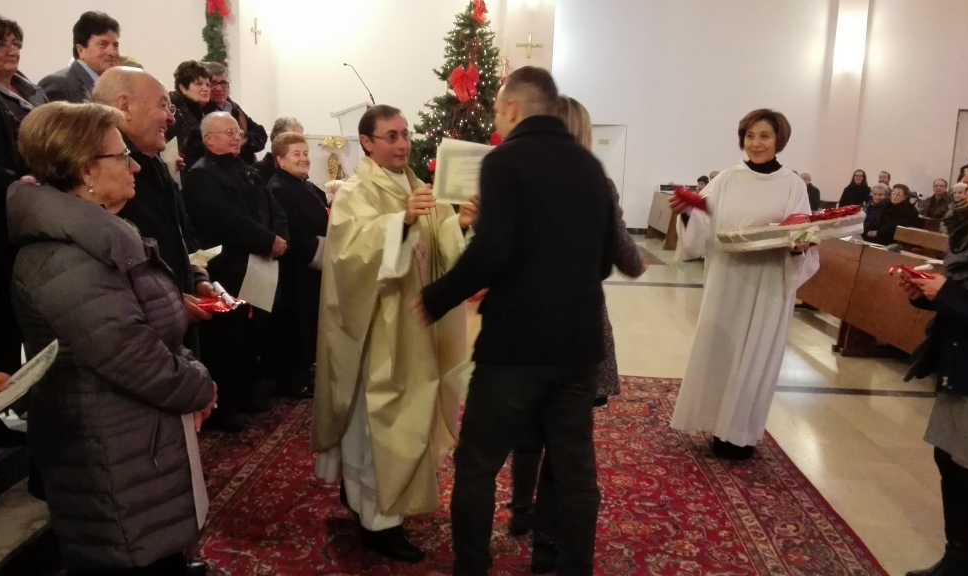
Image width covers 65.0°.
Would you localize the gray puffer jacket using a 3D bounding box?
[{"bbox_3d":[-0.936,0.186,1.948,0.460,0.895,0.540,-3,11,-23],"label":"gray puffer jacket"}]

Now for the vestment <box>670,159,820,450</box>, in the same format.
[{"bbox_3d":[1.292,0.081,3.755,0.700,1.360,0.500,6,11,23],"label":"vestment"}]

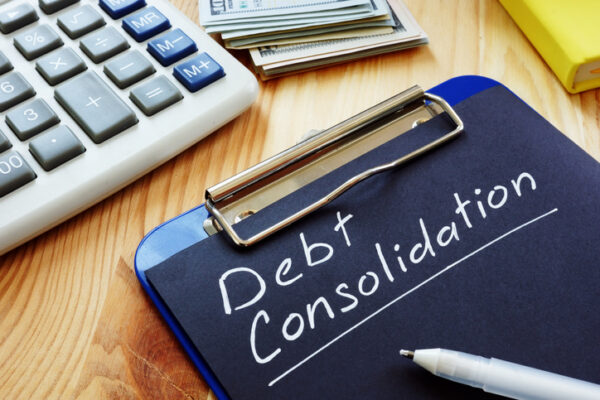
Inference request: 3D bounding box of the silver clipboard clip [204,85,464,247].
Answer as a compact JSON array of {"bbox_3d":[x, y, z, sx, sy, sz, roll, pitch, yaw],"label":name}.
[{"bbox_3d":[0.014,-0.014,0.264,0.101,0.011,0.026,-28,57,-21],"label":"silver clipboard clip"}]

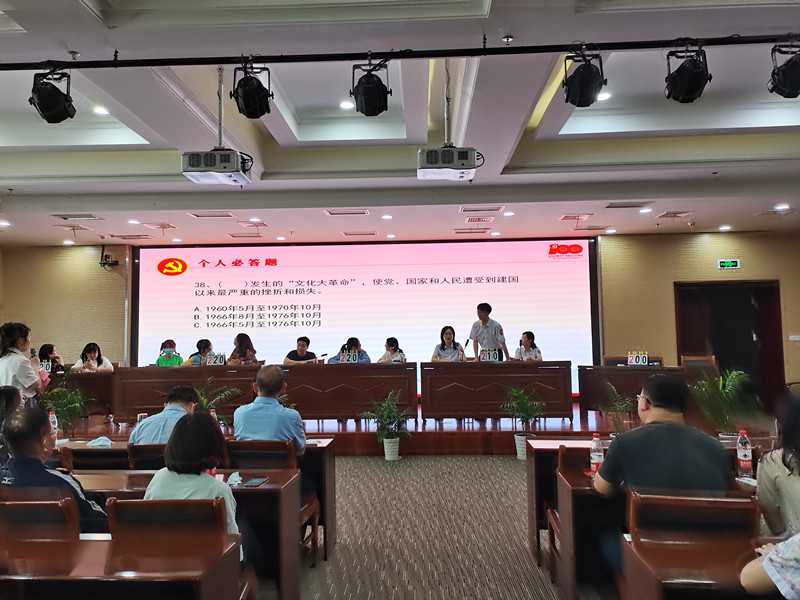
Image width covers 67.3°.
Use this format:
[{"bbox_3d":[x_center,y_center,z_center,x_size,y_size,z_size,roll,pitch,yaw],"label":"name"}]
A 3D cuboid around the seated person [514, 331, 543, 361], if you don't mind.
[{"bbox_3d":[1.940,1.111,9.027,0.440,1.276,0.680,-2,-4,16],"label":"seated person"}]

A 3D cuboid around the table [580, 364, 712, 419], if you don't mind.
[{"bbox_3d":[3.092,1.232,7.714,1.445,0.747,0.465,-1,-4,3],"label":"table"}]

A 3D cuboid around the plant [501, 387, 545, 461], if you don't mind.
[{"bbox_3d":[1.458,1.464,7.142,0.554,0.871,0.535,-1,-4,3],"label":"plant"}]

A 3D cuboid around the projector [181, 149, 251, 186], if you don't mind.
[{"bbox_3d":[-1.545,-1.126,5.152,0.490,0.185,0.400,-1,-4,2],"label":"projector"}]

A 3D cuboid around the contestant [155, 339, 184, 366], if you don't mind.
[{"bbox_3d":[-3.547,1.225,9.234,0.440,1.235,0.680,-1,-4,2],"label":"contestant"}]

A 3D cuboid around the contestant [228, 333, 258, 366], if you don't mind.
[{"bbox_3d":[-2.301,1.115,8.778,0.475,1.257,0.614,-3,-5,33],"label":"contestant"}]

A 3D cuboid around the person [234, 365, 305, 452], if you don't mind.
[{"bbox_3d":[-0.810,1.086,3.920,0.470,1.334,0.720,-1,-4,4],"label":"person"}]

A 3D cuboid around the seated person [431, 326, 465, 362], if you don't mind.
[{"bbox_3d":[0.726,1.044,8.656,0.505,1.307,0.673,-1,-4,1],"label":"seated person"}]

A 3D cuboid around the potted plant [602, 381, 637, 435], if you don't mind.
[{"bbox_3d":[2.583,1.408,7.040,0.450,0.920,0.450,-1,-3,2],"label":"potted plant"}]

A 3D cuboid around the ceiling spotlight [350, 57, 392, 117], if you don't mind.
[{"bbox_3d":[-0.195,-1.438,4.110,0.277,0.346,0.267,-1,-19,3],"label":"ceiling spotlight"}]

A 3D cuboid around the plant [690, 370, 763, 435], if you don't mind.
[{"bbox_3d":[3.856,1.373,7.098,0.820,1.060,0.780,-1,-4,2],"label":"plant"}]

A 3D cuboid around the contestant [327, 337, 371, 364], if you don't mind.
[{"bbox_3d":[-0.718,1.130,8.701,0.614,1.178,0.693,0,-4,-12],"label":"contestant"}]

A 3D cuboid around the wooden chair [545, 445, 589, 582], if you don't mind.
[{"bbox_3d":[1.114,1.254,3.462,0.440,0.880,0.490,-1,-4,2],"label":"wooden chair"}]

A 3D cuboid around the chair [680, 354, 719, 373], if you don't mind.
[{"bbox_3d":[4.063,1.197,8.152,0.500,0.860,0.550,-1,-3,2],"label":"chair"}]

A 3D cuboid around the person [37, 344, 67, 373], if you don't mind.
[{"bbox_3d":[-5.285,1.246,9.088,0.500,1.160,0.750,0,-4,-18],"label":"person"}]

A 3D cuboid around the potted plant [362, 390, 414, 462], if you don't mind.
[{"bbox_3d":[-0.167,1.494,7.239,0.614,0.861,0.574,-1,-4,3],"label":"potted plant"}]

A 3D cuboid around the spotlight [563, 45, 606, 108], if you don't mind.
[{"bbox_3d":[1.238,-1.493,4.032,0.265,0.360,0.280,0,-4,-13],"label":"spotlight"}]

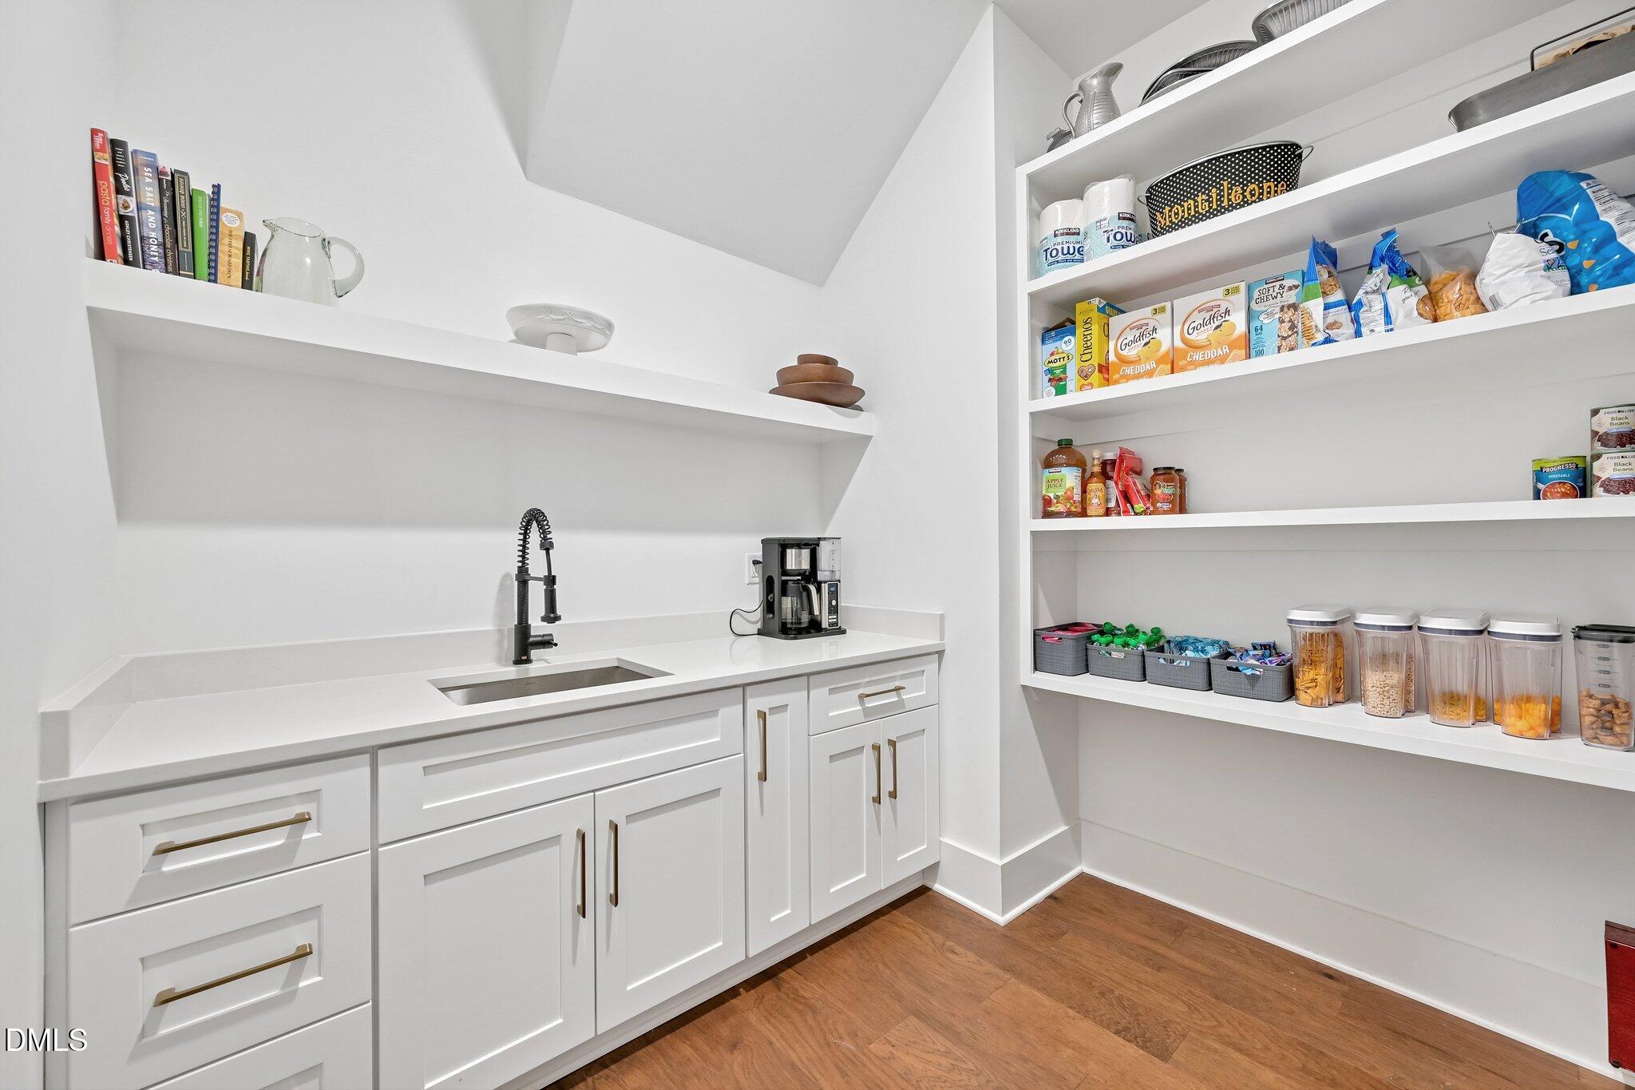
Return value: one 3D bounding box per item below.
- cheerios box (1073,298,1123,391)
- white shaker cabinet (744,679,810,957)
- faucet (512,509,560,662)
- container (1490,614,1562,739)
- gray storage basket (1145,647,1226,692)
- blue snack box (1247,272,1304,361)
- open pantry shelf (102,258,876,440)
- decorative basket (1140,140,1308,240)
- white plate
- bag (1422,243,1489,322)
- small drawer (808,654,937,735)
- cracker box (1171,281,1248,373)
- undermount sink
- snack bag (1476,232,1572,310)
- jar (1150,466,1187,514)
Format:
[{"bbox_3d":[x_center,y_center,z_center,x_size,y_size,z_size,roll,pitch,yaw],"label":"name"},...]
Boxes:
[{"bbox_3d":[0.980,-0.648,2.179,0.230,0.315,0.072,0,-1,-41],"label":"cheerios box"},{"bbox_3d":[-0.312,0.769,2.069,0.229,0.772,0.610,0,0,-41],"label":"white shaker cabinet"},{"bbox_3d":[-0.777,0.122,1.842,0.130,0.456,0.285,0,-1,-41],"label":"faucet"},{"bbox_3d":[1.698,0.312,1.524,0.235,0.260,0.119,0,-1,-41],"label":"container"},{"bbox_3d":[1.194,0.393,2.042,0.240,0.107,0.187,0,0,-41],"label":"gray storage basket"},{"bbox_3d":[1.339,-0.616,1.813,0.240,0.232,0.124,0,-1,-41],"label":"blue snack box"},{"bbox_3d":[-0.666,-0.486,1.993,2.105,0.088,0.317,0,0,-41],"label":"open pantry shelf"},{"bbox_3d":[1.238,-1.018,1.952,0.440,0.210,0.270,-1,-1,38],"label":"decorative basket"},{"bbox_3d":[-0.767,-0.598,1.901,0.290,0.135,0.290,0,0,0],"label":"white plate"},{"bbox_3d":[1.494,-0.593,1.483,0.090,0.190,0.125,0,-1,-41],"label":"bag"},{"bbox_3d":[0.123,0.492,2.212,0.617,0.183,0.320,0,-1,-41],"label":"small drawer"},{"bbox_3d":[1.189,-0.613,1.886,0.160,0.238,0.183,0,-1,-41],"label":"cracker box"},{"bbox_3d":[-0.701,0.479,1.690,0.550,0.220,0.400,0,-1,-41],"label":"undermount sink"},{"bbox_3d":[1.560,-0.593,1.407,0.140,0.188,0.110,0,0,9],"label":"snack bag"},{"bbox_3d":[1.130,-0.168,2.067,0.081,0.161,0.081,0,0,0],"label":"jar"}]

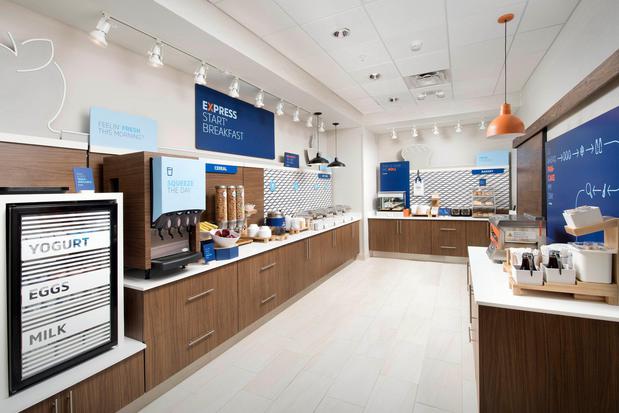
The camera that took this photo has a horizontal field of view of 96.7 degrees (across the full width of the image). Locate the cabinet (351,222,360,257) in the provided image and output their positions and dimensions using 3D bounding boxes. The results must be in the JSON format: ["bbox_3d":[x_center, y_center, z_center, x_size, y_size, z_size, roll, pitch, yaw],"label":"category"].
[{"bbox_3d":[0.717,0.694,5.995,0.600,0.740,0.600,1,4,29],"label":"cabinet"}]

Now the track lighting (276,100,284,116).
[{"bbox_3d":[-0.433,-1.449,4.065,0.122,0.234,0.101,0,3,29],"label":"track lighting"}]

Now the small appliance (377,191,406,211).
[{"bbox_3d":[1.965,-0.138,6.510,0.570,0.440,0.420,1,4,29],"label":"small appliance"}]

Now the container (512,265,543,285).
[{"bbox_3d":[1.346,0.424,1.712,0.120,0.088,0.130,0,4,19],"label":"container"}]

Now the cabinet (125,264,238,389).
[{"bbox_3d":[-1.202,0.936,2.511,0.600,0.740,0.930,1,4,29],"label":"cabinet"}]

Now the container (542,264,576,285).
[{"bbox_3d":[1.521,0.421,1.692,0.130,0.088,0.130,0,4,19],"label":"container"}]

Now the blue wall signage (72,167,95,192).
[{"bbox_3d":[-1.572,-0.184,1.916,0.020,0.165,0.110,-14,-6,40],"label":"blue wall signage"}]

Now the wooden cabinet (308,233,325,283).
[{"bbox_3d":[-0.141,0.796,4.347,0.570,0.716,0.480,0,3,29],"label":"wooden cabinet"}]

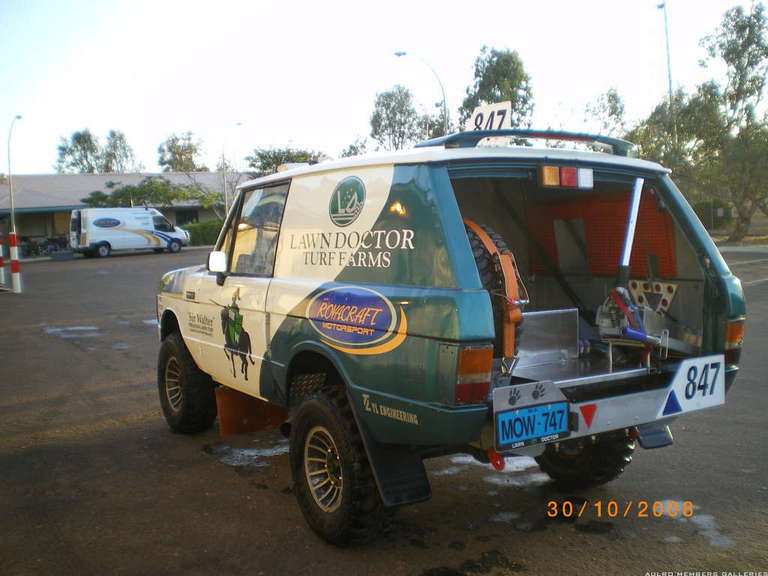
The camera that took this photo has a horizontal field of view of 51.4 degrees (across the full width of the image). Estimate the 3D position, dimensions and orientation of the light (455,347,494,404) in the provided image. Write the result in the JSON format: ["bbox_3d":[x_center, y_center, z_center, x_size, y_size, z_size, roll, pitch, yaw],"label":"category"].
[{"bbox_3d":[0.330,0.335,3.091,0.150,0.215,0.070,-3,5,-31],"label":"light"}]

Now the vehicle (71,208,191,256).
[{"bbox_3d":[-12.450,-2.790,39.600,5.500,2.320,2.030,-5,5,-35],"label":"vehicle"}]

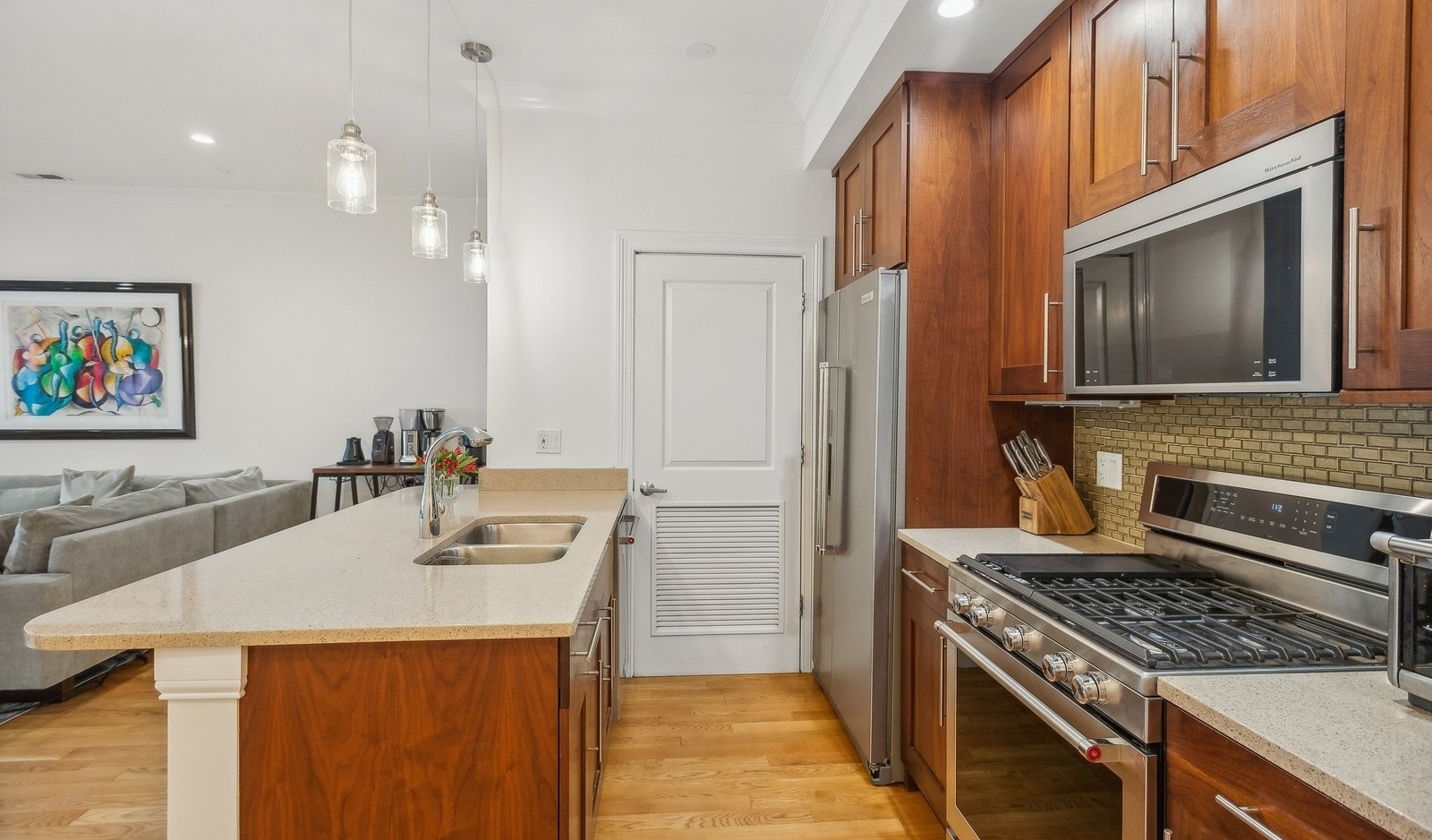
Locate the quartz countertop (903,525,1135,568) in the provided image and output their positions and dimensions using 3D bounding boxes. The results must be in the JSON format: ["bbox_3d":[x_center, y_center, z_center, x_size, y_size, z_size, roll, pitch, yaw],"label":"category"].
[{"bbox_3d":[0.944,0.395,2.103,0.635,0.033,0.455,0,2,-4],"label":"quartz countertop"}]

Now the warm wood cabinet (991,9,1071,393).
[{"bbox_3d":[1.097,-0.588,2.089,0.335,1.063,0.450,0,2,-4],"label":"warm wood cabinet"}]

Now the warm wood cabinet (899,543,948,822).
[{"bbox_3d":[0.942,0.852,2.118,0.625,0.881,0.450,0,2,-4],"label":"warm wood cabinet"}]

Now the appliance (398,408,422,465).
[{"bbox_3d":[-2.221,0.124,4.979,0.153,0.397,0.170,0,1,-4],"label":"appliance"}]

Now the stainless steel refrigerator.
[{"bbox_3d":[0.834,0.365,2.813,0.725,1.800,0.910,0,2,-4],"label":"stainless steel refrigerator"}]

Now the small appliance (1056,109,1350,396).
[{"bbox_3d":[1.145,-0.279,1.490,0.350,0.448,0.758,0,2,-4],"label":"small appliance"}]

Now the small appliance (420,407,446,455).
[{"bbox_3d":[-2.005,0.114,4.796,0.180,0.395,0.180,0,2,-7],"label":"small appliance"}]

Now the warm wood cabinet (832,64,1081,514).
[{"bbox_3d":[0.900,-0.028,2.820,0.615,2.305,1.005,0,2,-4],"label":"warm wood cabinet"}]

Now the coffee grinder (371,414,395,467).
[{"bbox_3d":[-2.354,0.142,4.770,0.125,0.339,0.160,0,2,-12],"label":"coffee grinder"}]

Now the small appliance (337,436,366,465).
[{"bbox_3d":[-2.555,0.216,4.757,0.190,0.189,0.260,-1,2,-34],"label":"small appliance"}]

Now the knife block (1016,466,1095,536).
[{"bbox_3d":[1.139,0.262,2.273,0.210,0.225,0.113,0,2,-4],"label":"knife block"}]

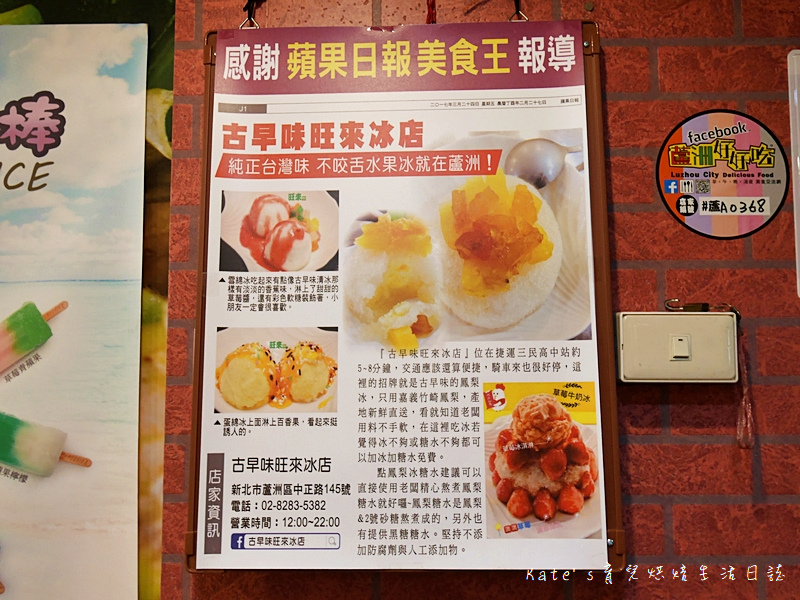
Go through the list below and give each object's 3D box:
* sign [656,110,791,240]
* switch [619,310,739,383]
[{"bbox_3d":[0.364,-0.142,0.780,0.150,0.150,0.004,0,-5,1],"label":"sign"},{"bbox_3d":[0.294,0.051,0.748,0.123,0.074,0.037,0,-5,1],"label":"switch"}]

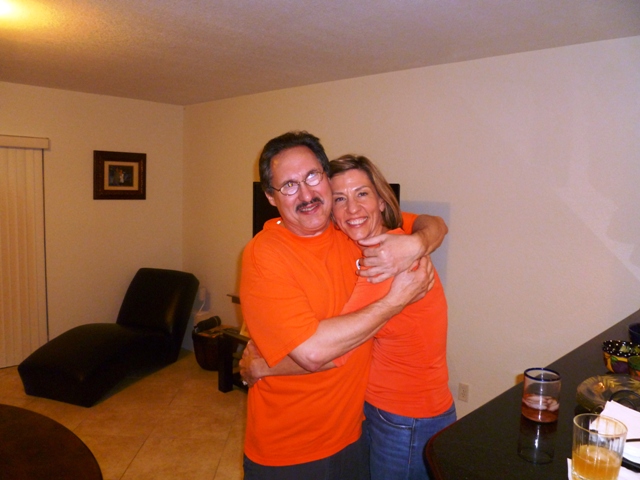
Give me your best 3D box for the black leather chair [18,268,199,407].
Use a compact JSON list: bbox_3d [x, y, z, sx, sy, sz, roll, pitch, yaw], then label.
[{"bbox_3d":[-1.688,0.733,4.367,0.590,0.790,1.560,4,6,18],"label":"black leather chair"}]

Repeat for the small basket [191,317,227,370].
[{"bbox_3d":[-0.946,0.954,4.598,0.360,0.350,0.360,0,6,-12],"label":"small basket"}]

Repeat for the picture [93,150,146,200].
[{"bbox_3d":[-1.886,-0.606,4.933,0.035,0.450,0.525,7,8,44],"label":"picture"}]

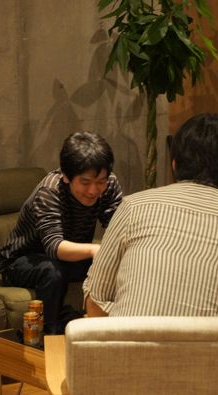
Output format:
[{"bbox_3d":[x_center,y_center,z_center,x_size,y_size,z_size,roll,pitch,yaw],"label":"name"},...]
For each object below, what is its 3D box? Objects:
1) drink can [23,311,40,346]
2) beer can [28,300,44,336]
[{"bbox_3d":[-0.264,0.447,4.617,0.053,0.104,0.053,0,7,0],"label":"drink can"},{"bbox_3d":[-0.259,0.425,4.793,0.053,0.104,0.053,0,7,0],"label":"beer can"}]

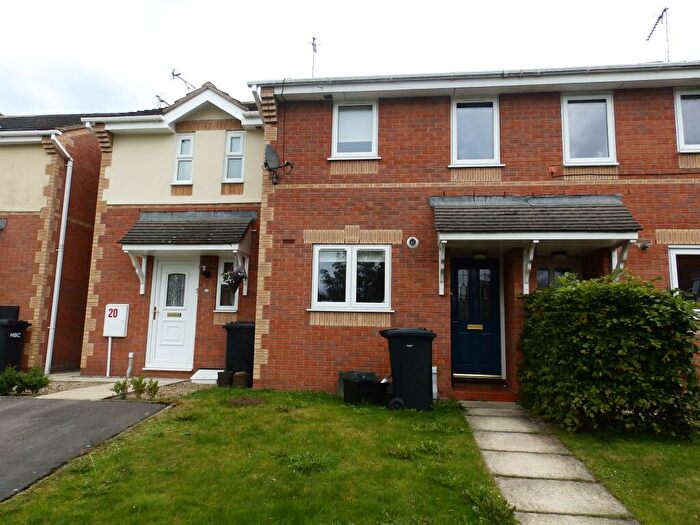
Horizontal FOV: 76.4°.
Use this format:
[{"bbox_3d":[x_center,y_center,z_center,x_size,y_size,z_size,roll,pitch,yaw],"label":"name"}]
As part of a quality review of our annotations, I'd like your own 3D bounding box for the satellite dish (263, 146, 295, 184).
[{"bbox_3d":[-1.131,-1.568,7.104,0.470,0.610,0.420,-1,-7,23],"label":"satellite dish"}]

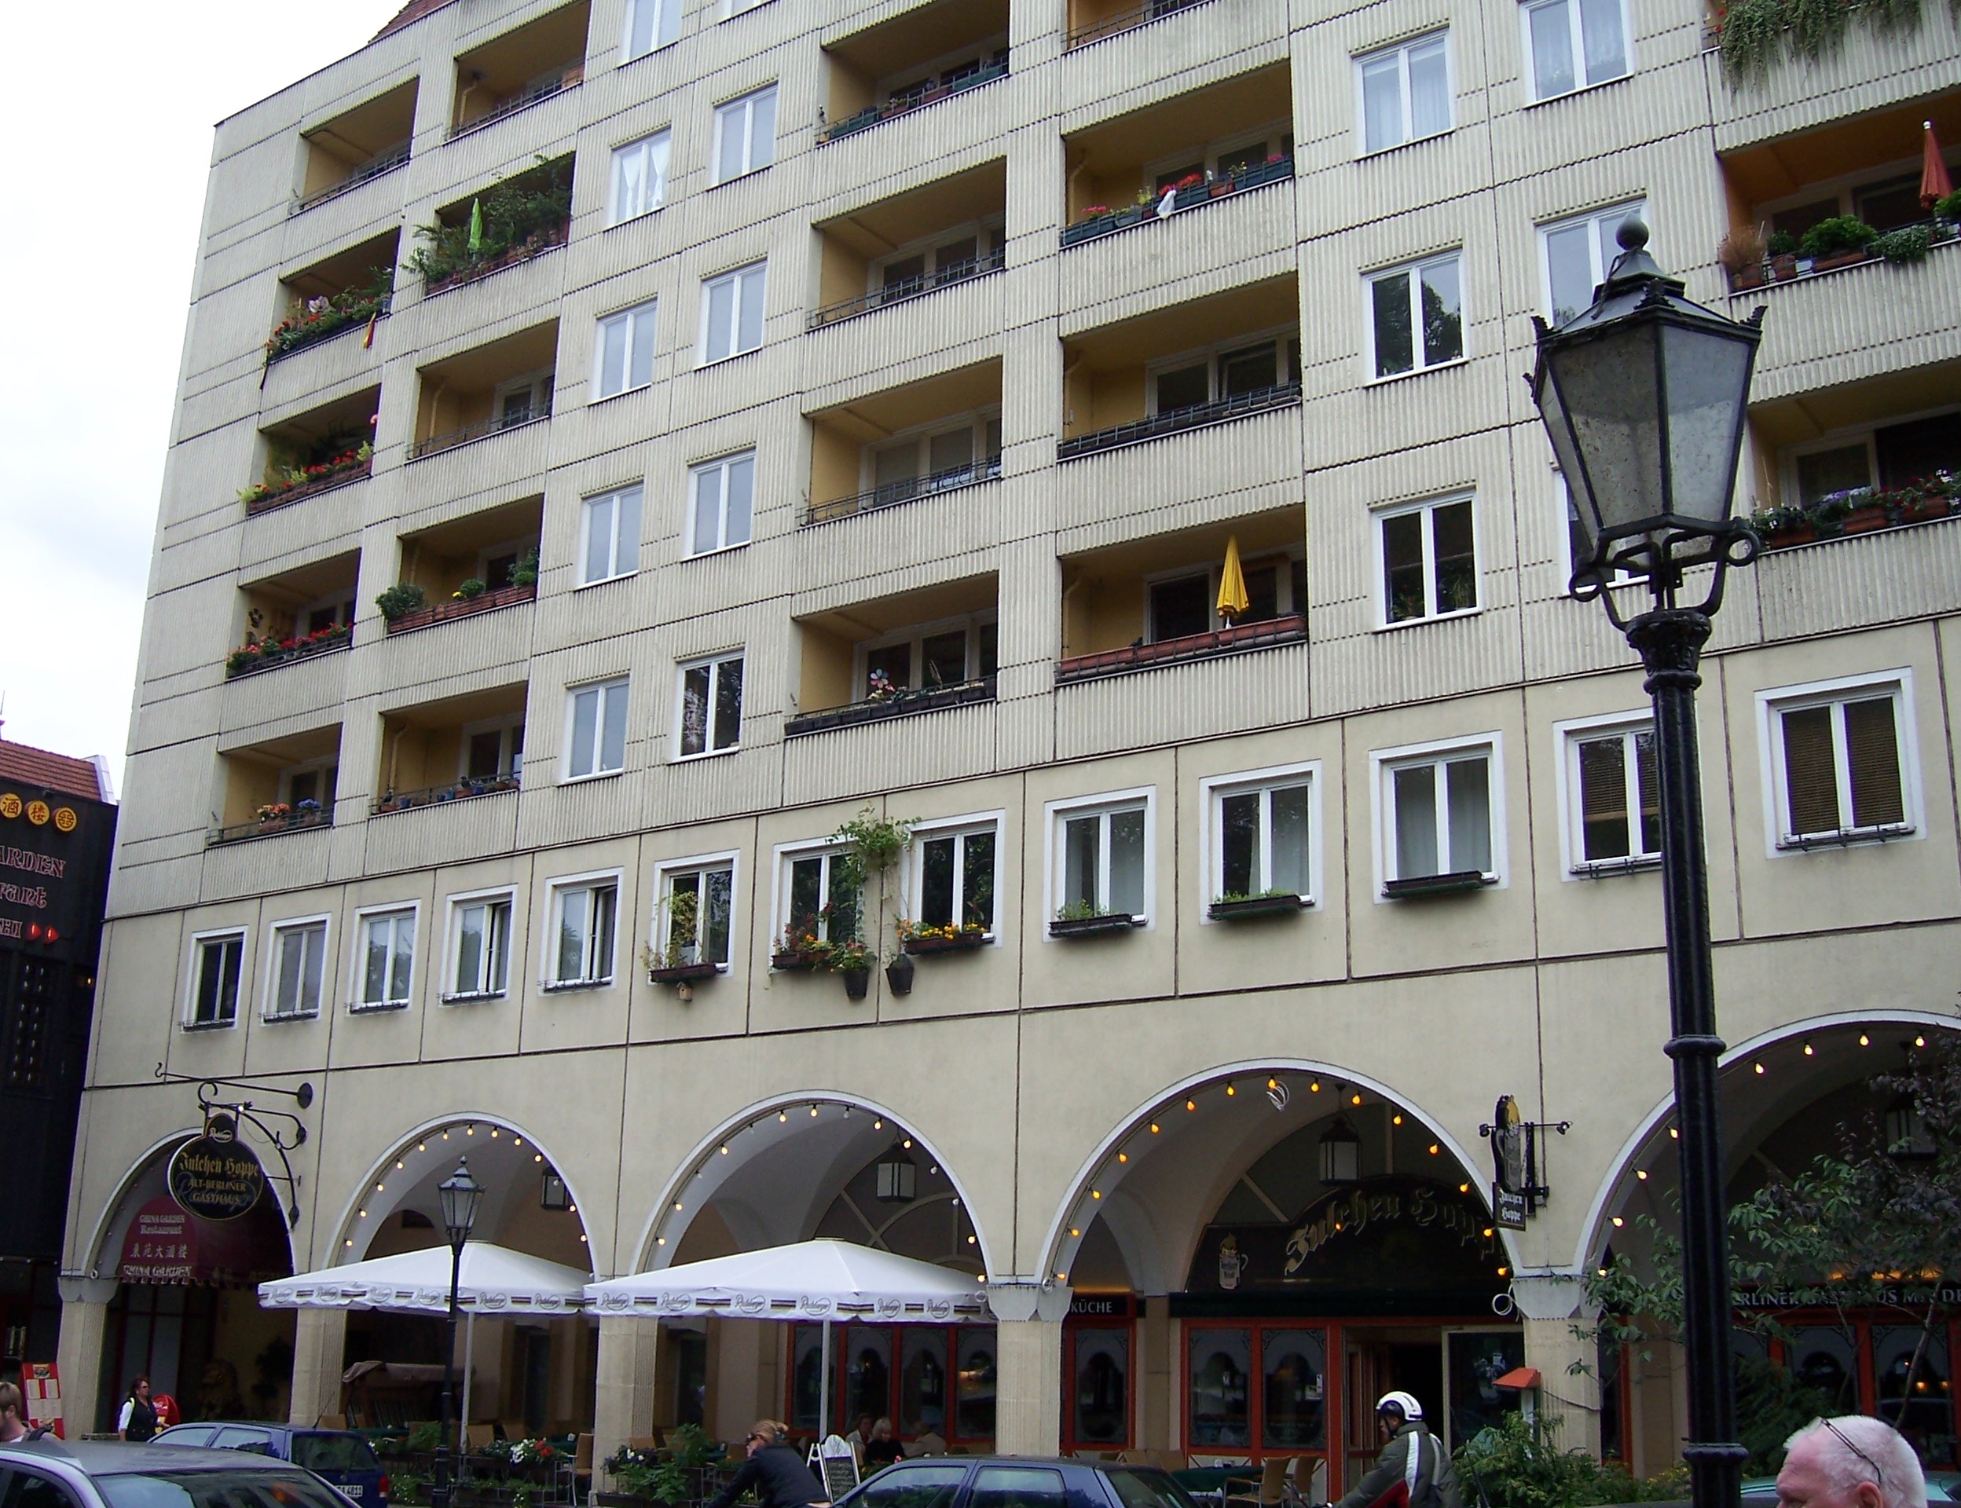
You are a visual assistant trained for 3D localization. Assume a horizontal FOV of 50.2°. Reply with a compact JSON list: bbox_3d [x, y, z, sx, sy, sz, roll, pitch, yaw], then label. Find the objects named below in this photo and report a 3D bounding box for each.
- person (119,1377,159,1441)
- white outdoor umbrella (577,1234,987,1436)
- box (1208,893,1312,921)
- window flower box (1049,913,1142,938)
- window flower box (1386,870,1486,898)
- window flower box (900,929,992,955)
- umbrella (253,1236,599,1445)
[{"bbox_3d":[-10.777,8.763,26.515,0.450,1.660,0.500,-6,-18,22],"label":"person"},{"bbox_3d":[-1.800,7.251,24.161,4.000,3.330,4.000,-10,-20,33],"label":"white outdoor umbrella"},{"bbox_3d":[2.877,1.590,21.823,1.030,0.180,0.220,-10,-20,33],"label":"box"},{"bbox_3d":[1.253,1.887,23.009,1.050,0.160,0.200,-10,-19,33],"label":"window flower box"},{"bbox_3d":[4.528,1.310,20.848,1.020,0.160,0.200,-10,-19,33],"label":"window flower box"},{"bbox_3d":[-0.383,2.170,24.084,1.060,0.200,0.200,-10,-19,33],"label":"window flower box"},{"bbox_3d":[-6.641,7.976,27.186,4.000,3.330,4.000,-10,-20,33],"label":"umbrella"}]

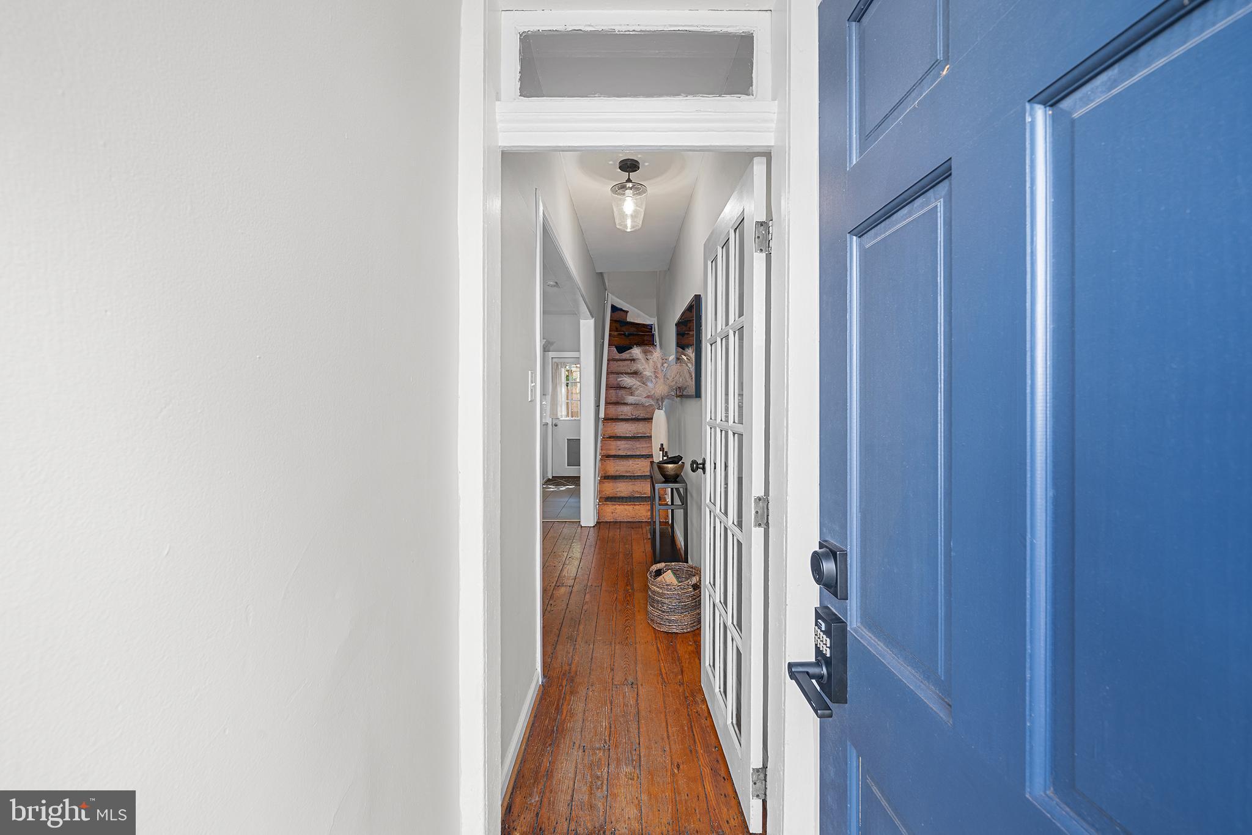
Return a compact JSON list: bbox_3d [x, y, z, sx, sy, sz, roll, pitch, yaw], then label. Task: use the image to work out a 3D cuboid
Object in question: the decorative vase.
[{"bbox_3d":[0.326,0.184,4.600,0.149,0.500,0.149,0,1,0],"label":"decorative vase"}]

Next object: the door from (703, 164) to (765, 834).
[{"bbox_3d":[0.384,0.225,1.844,0.037,2.020,0.770,0,1,-2],"label":"door"}]

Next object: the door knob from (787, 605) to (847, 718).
[{"bbox_3d":[0.257,0.323,0.629,0.068,0.106,0.132,0,1,-1],"label":"door knob"}]

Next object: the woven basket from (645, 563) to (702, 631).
[{"bbox_3d":[0.306,1.070,2.915,0.345,0.280,0.345,0,1,0],"label":"woven basket"}]

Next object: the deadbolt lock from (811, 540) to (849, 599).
[{"bbox_3d":[0.277,0.207,0.671,0.028,0.064,0.063,0,1,-1],"label":"deadbolt lock"}]

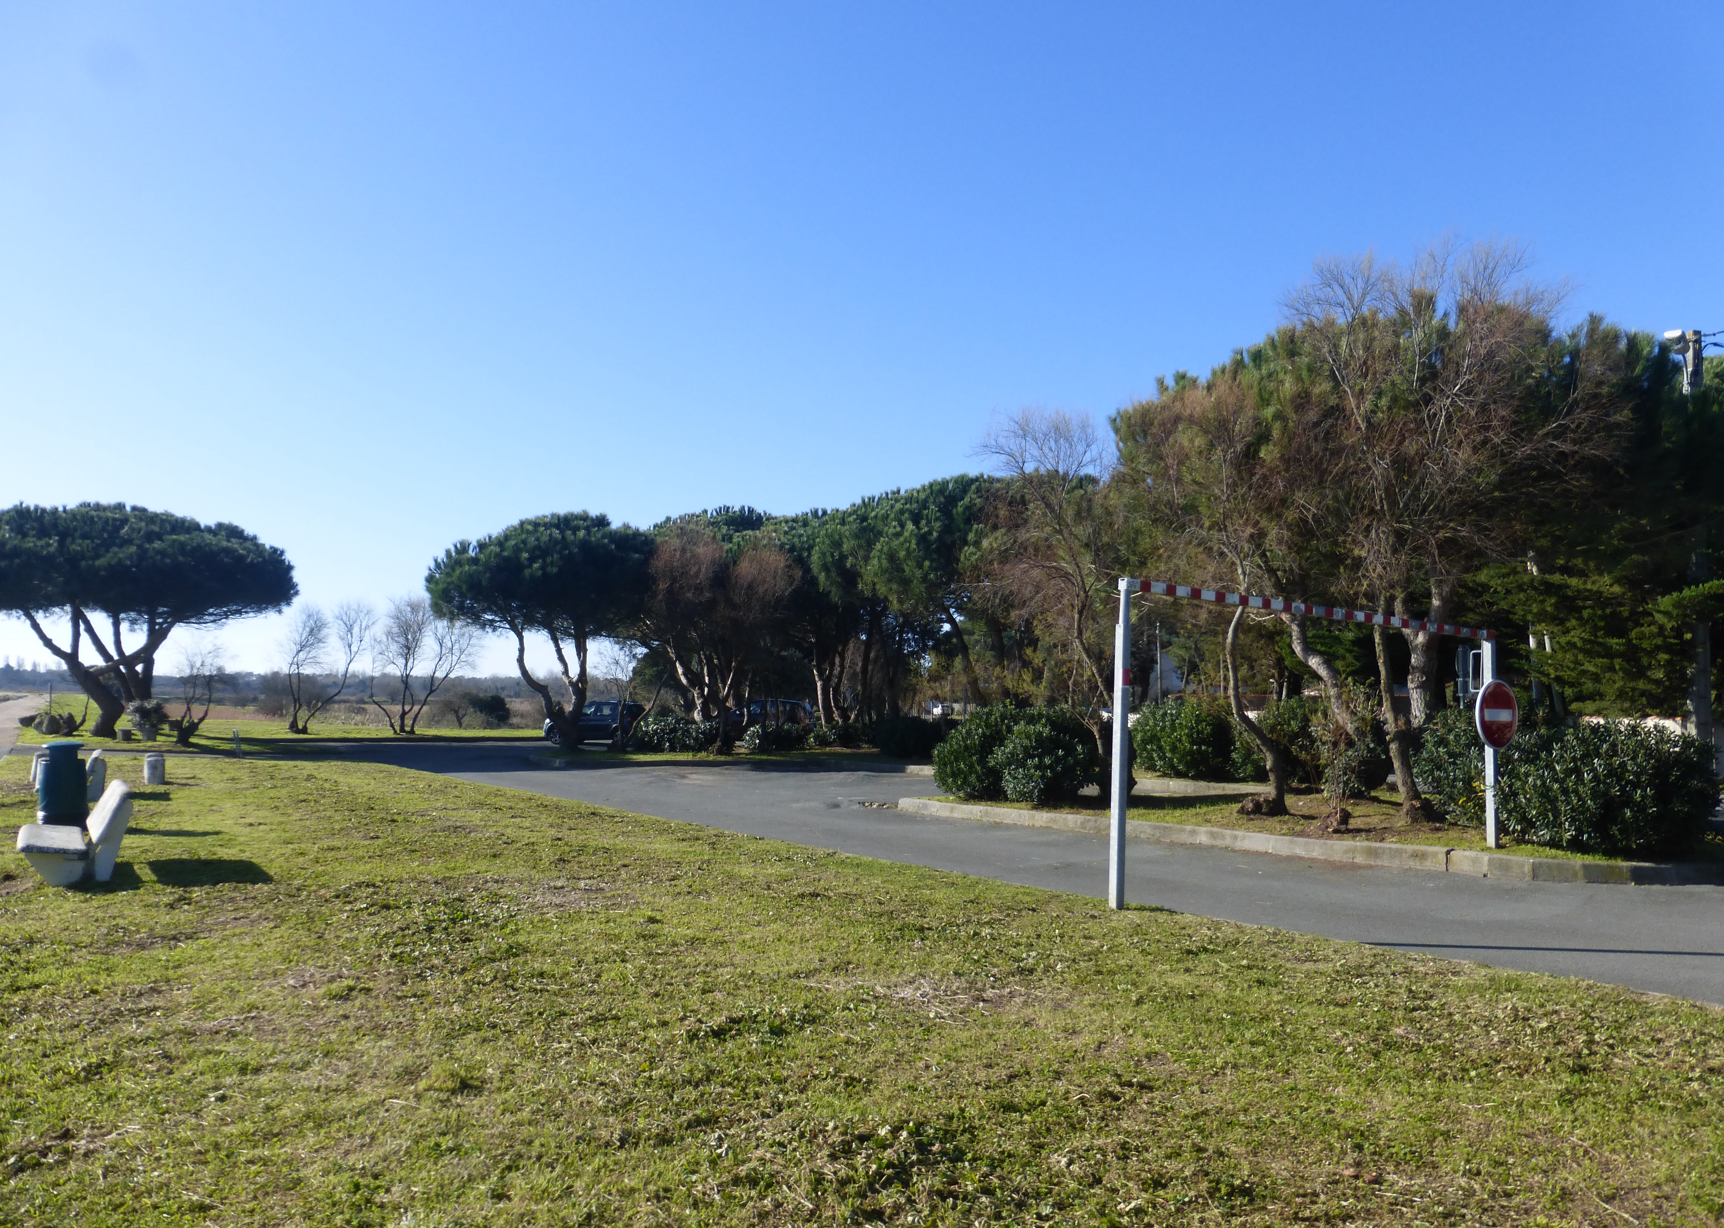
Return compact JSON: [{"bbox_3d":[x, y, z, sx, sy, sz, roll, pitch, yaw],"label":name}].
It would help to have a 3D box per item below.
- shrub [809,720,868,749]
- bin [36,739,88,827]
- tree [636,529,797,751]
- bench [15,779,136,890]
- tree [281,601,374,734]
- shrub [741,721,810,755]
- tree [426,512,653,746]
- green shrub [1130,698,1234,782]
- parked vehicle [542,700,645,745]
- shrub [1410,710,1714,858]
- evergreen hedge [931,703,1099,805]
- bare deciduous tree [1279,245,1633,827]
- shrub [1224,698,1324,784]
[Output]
[{"bbox_3d":[-0.696,3.719,38.029,1.800,0.880,1.500,0,-4,0],"label":"shrub"},{"bbox_3d":[-8.476,1.825,13.232,0.440,0.970,0.440,3,-4,-30],"label":"bin"},{"bbox_3d":[-4.122,0.852,36.513,4.400,6.400,4.200,0,-4,0],"label":"tree"},{"bbox_3d":[-6.537,1.758,10.325,0.750,0.750,1.750,3,-5,-33],"label":"bench"},{"bbox_3d":[-25.983,2.585,60.500,4.150,6.410,4.300,2,-4,-23],"label":"tree"},{"bbox_3d":[-2.626,3.669,37.230,2.000,0.900,1.500,0,-4,0],"label":"shrub"},{"bbox_3d":[-11.270,0.565,43.500,7.650,8.240,7.650,2,-4,-14],"label":"tree"},{"bbox_3d":[5.106,1.986,19.744,1.500,1.310,1.400,-1,-4,23],"label":"green shrub"},{"bbox_3d":[-11.037,4.493,51.400,4.300,1.670,1.820,0,-4,15],"label":"parked vehicle"},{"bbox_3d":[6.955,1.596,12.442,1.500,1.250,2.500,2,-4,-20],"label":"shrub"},{"bbox_3d":[2.081,1.890,16.800,2.270,1.330,2.000,0,-4,7],"label":"evergreen hedge"},{"bbox_3d":[6.576,-0.933,13.800,3.480,6.420,4.000,-1,-4,26],"label":"bare deciduous tree"},{"bbox_3d":[7.738,2.369,23.300,1.840,1.640,1.900,-1,-4,18],"label":"shrub"}]

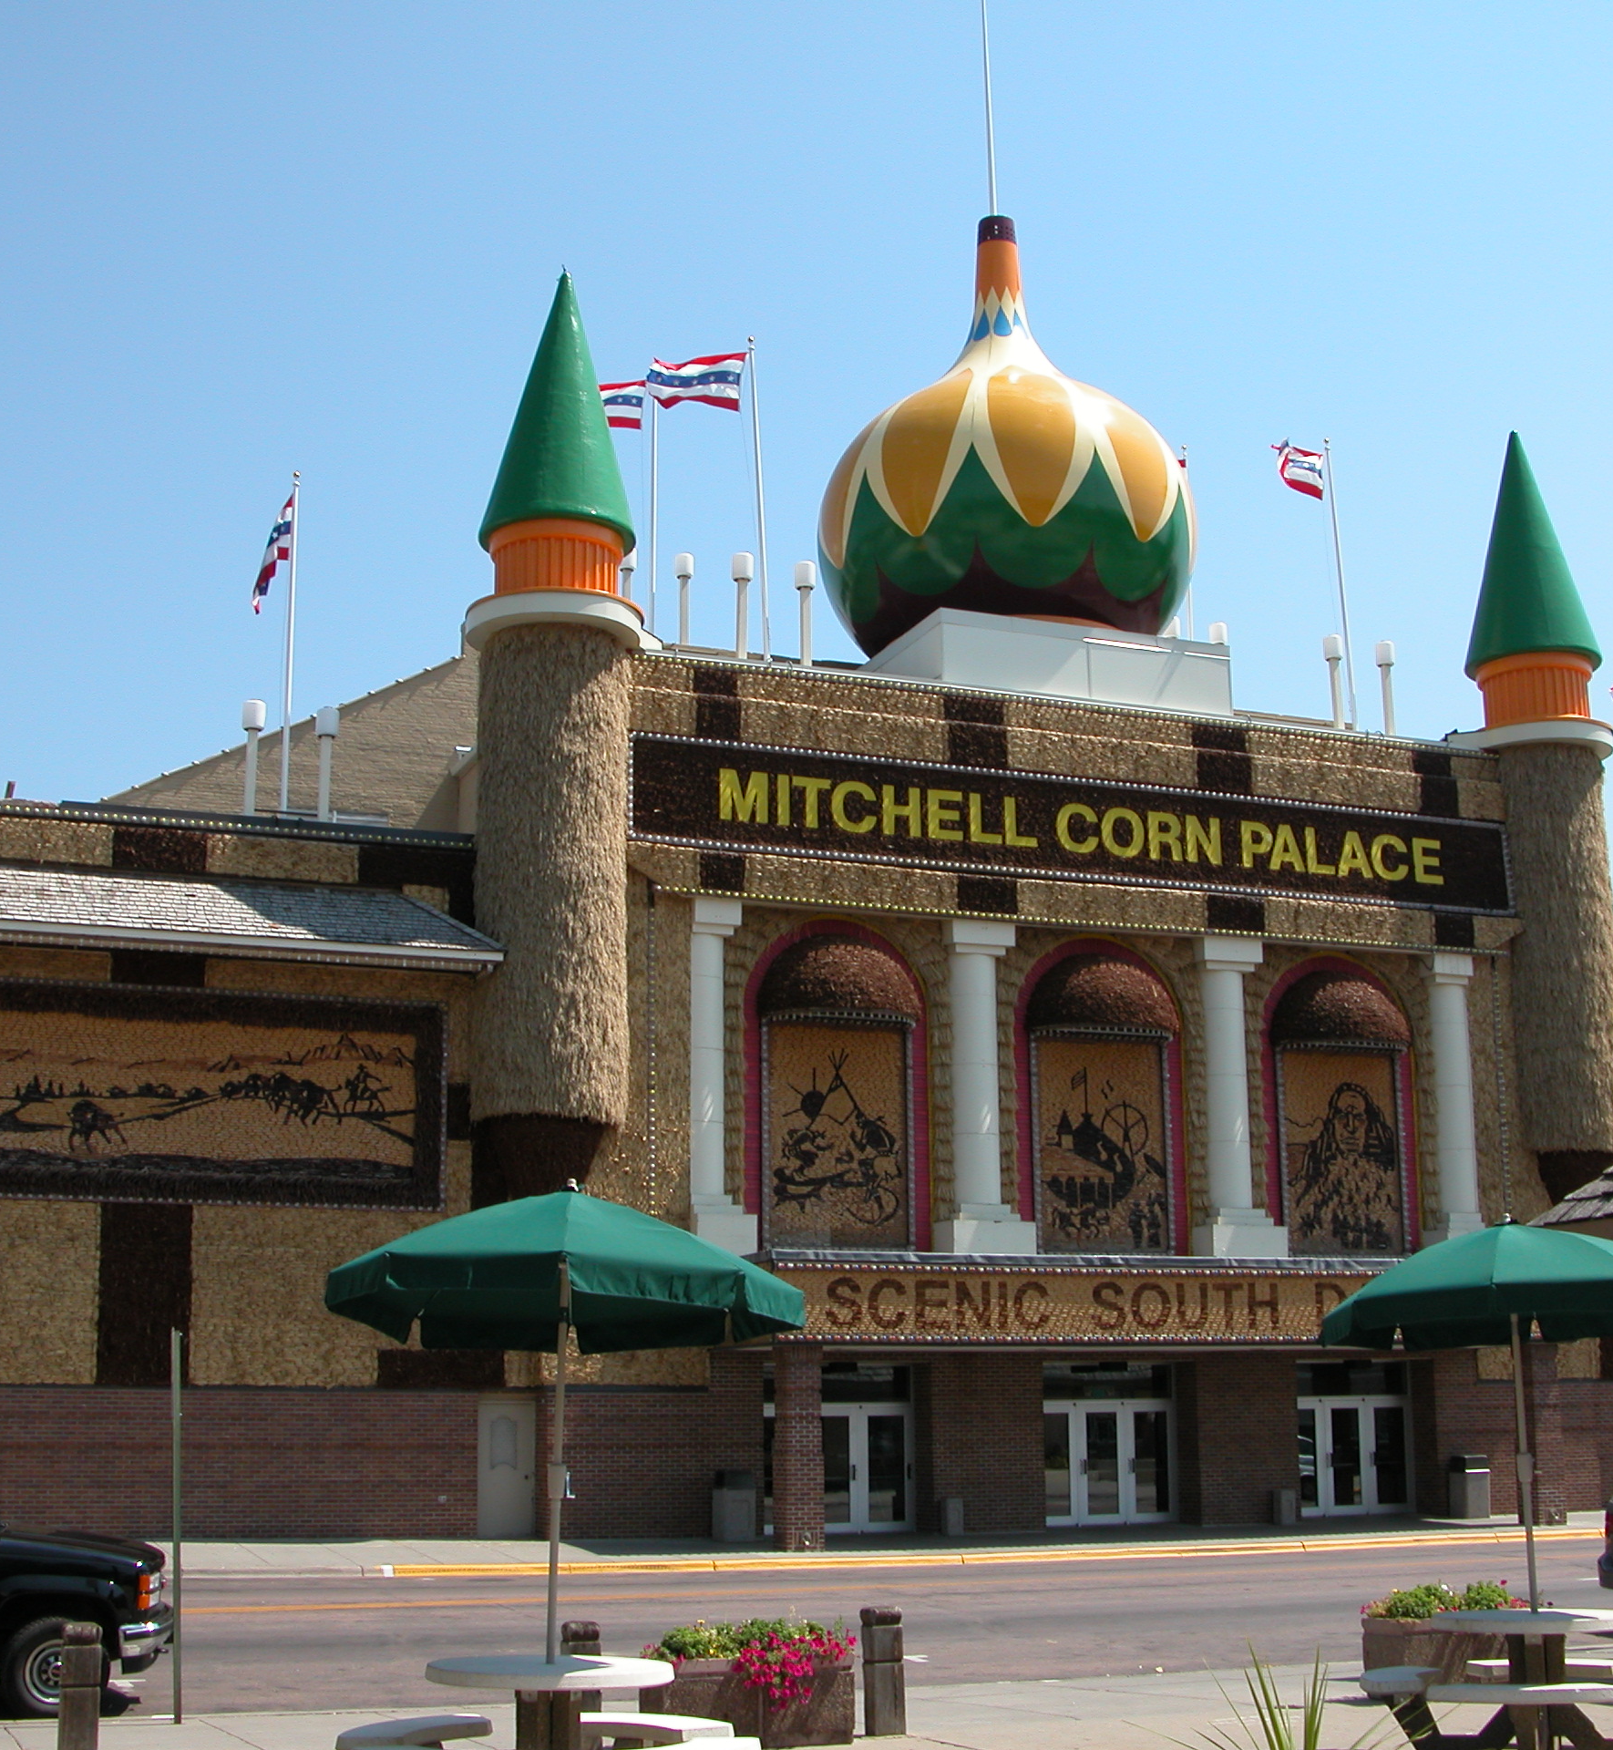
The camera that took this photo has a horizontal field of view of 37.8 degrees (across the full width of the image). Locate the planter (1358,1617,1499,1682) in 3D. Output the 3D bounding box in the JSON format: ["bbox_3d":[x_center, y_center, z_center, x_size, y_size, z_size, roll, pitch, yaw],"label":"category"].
[{"bbox_3d":[4.272,5.126,15.619,1.150,0.500,1.100,5,-14,-21],"label":"planter"}]

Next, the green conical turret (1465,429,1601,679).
[{"bbox_3d":[15.056,-6.941,49.594,2.800,5.250,2.800,5,-14,-21],"label":"green conical turret"}]

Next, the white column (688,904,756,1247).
[{"bbox_3d":[-1.615,3.430,40.010,1.250,6.100,1.000,5,-14,-20],"label":"white column"}]

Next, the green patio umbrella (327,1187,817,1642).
[{"bbox_3d":[-1.159,2.636,11.188,2.200,2.325,2.200,7,-14,-21],"label":"green patio umbrella"}]

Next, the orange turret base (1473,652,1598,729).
[{"bbox_3d":[14.475,-3.696,46.892,2.220,1.380,2.220,-1,-13,0],"label":"orange turret base"}]

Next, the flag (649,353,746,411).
[{"bbox_3d":[-2.052,-9.315,43.951,1.800,1.200,0.300,2,-13,-8],"label":"flag"}]

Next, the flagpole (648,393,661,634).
[{"bbox_3d":[-3.189,-7.784,49.333,0.130,6.150,0.130,5,-14,-20],"label":"flagpole"}]

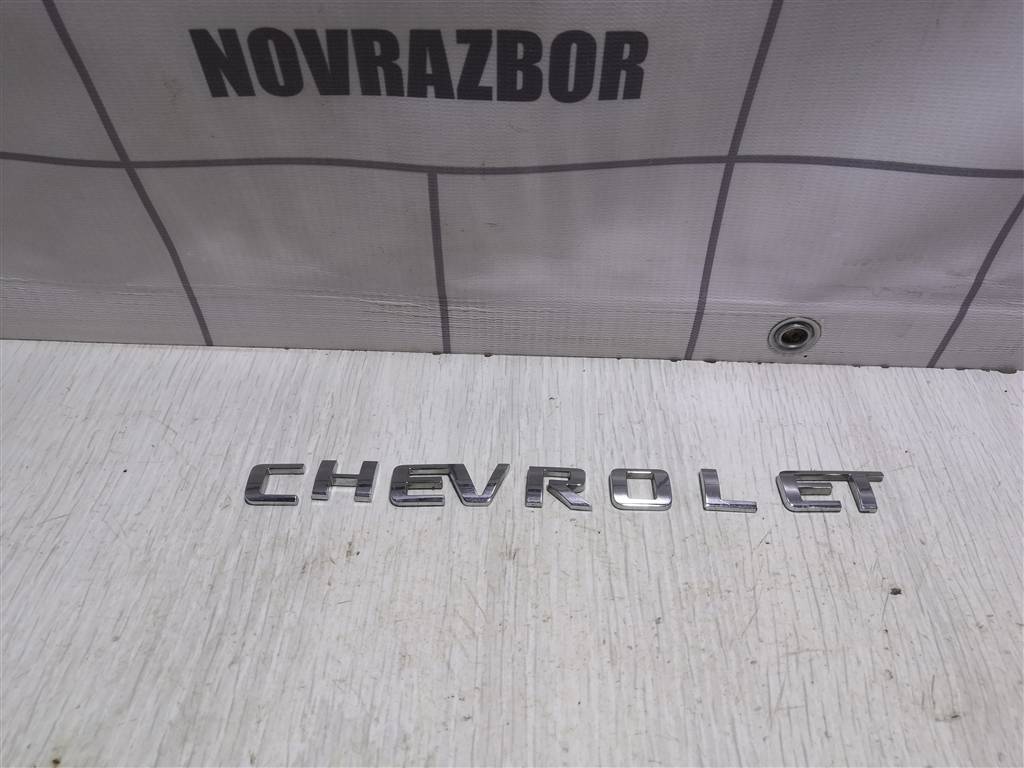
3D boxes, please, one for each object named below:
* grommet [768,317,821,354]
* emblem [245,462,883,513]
[{"bbox_3d":[0.134,-0.023,0.378,0.024,0.024,0.004,1,48,1],"label":"grommet"},{"bbox_3d":[0.024,0.044,0.341,0.273,0.004,0.021,1,48,1],"label":"emblem"}]

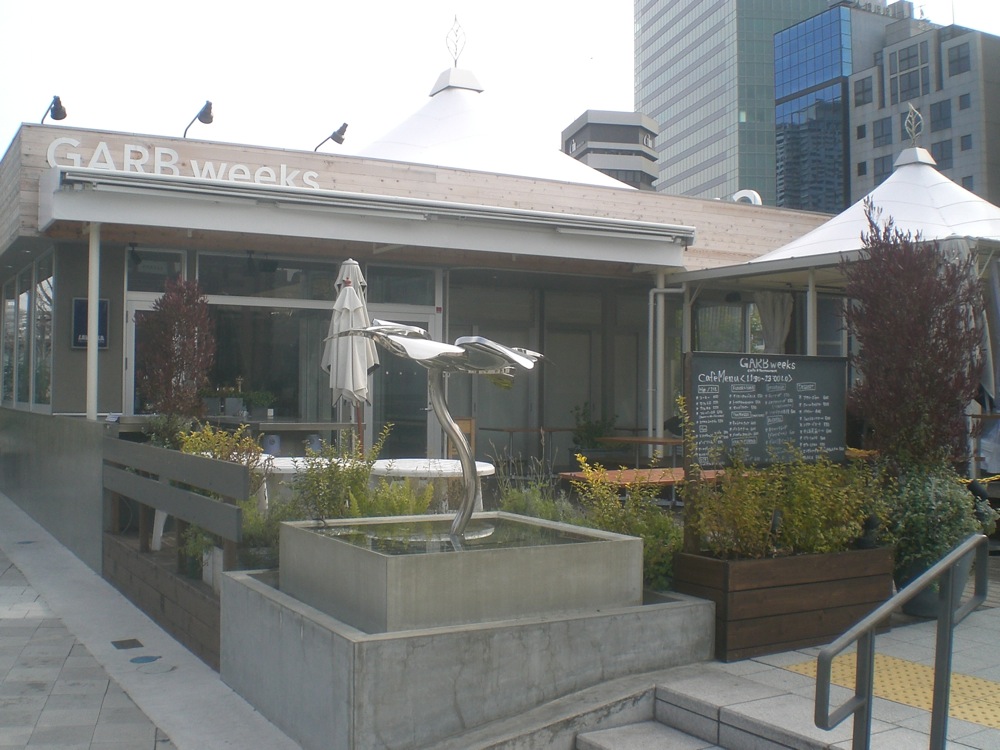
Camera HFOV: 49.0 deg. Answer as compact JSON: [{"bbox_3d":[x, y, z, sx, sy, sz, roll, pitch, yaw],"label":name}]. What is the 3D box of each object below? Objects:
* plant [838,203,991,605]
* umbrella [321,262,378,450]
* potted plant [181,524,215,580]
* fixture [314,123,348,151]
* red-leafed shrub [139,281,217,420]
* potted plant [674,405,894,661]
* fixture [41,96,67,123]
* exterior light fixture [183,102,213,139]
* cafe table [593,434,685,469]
[{"bbox_3d":[2.415,0.200,6.350,0.850,2.360,0.820,1,-1,-30],"label":"plant"},{"bbox_3d":[-1.357,0.185,9.900,0.520,2.450,0.520,1,-1,-30],"label":"umbrella"},{"bbox_3d":[-1.956,1.129,7.100,0.230,0.400,0.230,1,-1,-30],"label":"potted plant"},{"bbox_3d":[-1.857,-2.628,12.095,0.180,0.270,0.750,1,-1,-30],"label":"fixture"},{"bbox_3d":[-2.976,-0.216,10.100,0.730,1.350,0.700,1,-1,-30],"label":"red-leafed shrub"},{"bbox_3d":[1.493,0.769,5.632,1.250,1.170,0.500,1,-1,-30],"label":"potted plant"},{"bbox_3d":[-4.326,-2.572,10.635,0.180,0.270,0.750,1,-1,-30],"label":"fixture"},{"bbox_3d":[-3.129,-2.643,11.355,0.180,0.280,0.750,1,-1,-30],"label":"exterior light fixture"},{"bbox_3d":[1.752,1.104,12.328,0.740,0.740,1.280,1,-1,-30],"label":"cafe table"}]

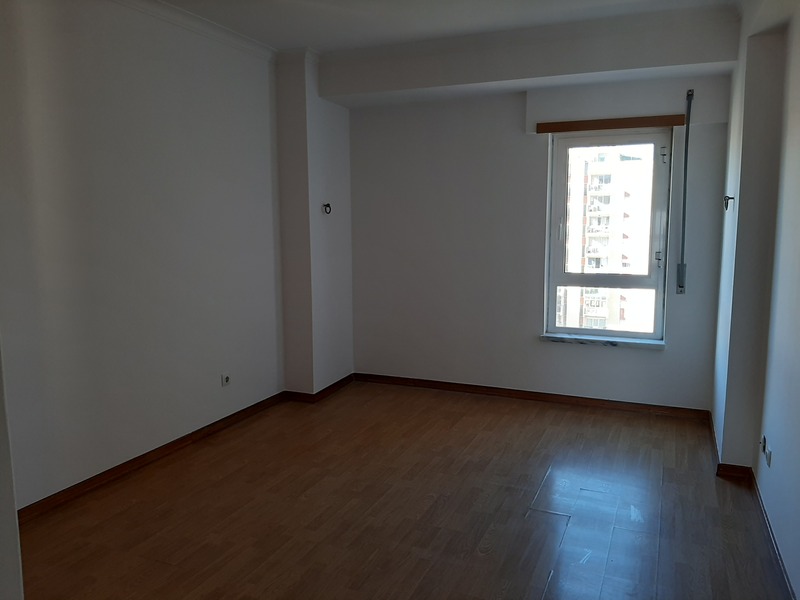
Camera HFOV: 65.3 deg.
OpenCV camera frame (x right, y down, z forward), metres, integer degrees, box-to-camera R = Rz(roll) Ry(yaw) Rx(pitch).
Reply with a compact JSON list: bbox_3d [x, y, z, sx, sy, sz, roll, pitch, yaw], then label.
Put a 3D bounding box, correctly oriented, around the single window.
[{"bbox_3d":[1.514,-0.462,4.596,0.829,1.490,0.100,3,8,23],"label":"single window"}]

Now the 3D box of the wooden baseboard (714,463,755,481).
[{"bbox_3d":[1.824,0.934,3.405,0.169,0.070,0.018,3,8,23],"label":"wooden baseboard"}]

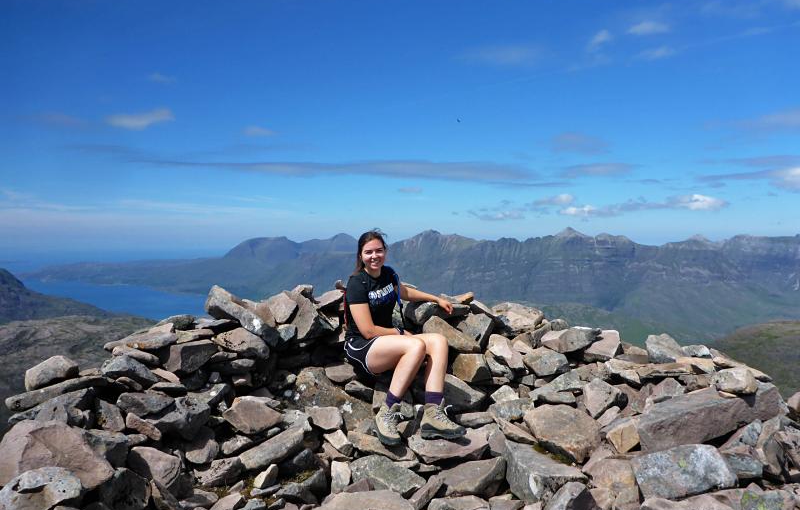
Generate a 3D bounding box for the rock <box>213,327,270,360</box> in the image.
[{"bbox_3d":[-0.892,0.498,3.650,0.290,0.080,0.150,15,31,0],"label":"rock"}]

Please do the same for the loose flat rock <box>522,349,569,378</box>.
[{"bbox_3d":[0.810,0.599,3.620,0.245,0.100,0.190,5,26,0],"label":"loose flat rock"}]

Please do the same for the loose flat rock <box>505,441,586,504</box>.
[{"bbox_3d":[0.710,1.051,3.150,0.350,0.170,0.250,9,18,13],"label":"loose flat rock"}]

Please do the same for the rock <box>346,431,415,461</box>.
[{"bbox_3d":[-0.086,0.926,3.140,0.330,0.080,0.200,7,15,5],"label":"rock"}]

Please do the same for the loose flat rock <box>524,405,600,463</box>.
[{"bbox_3d":[0.785,0.859,3.120,0.320,0.120,0.260,5,35,20],"label":"loose flat rock"}]

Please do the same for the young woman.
[{"bbox_3d":[0.065,0.390,3.530,0.670,1.060,0.780,-1,1,-40],"label":"young woman"}]

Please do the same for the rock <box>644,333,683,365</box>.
[{"bbox_3d":[1.590,0.563,3.900,0.215,0.125,0.150,4,26,-8],"label":"rock"}]

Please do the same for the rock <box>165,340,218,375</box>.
[{"bbox_3d":[-1.146,0.558,3.550,0.250,0.140,0.200,-10,6,-20],"label":"rock"}]

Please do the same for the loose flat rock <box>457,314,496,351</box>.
[{"bbox_3d":[0.445,0.448,3.800,0.195,0.190,0.100,6,-34,20],"label":"loose flat rock"}]

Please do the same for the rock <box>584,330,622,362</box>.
[{"bbox_3d":[1.240,0.552,3.950,0.210,0.100,0.185,-5,41,15],"label":"rock"}]

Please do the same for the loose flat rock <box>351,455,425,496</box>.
[{"bbox_3d":[-0.054,1.108,3.250,0.360,0.100,0.220,12,25,6],"label":"loose flat rock"}]

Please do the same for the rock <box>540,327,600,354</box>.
[{"bbox_3d":[1.049,0.527,4.000,0.345,0.110,0.180,-2,15,0],"label":"rock"}]

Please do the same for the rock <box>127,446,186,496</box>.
[{"bbox_3d":[-1.052,0.928,2.800,0.210,0.110,0.190,23,29,14],"label":"rock"}]

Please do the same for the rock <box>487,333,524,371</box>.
[{"bbox_3d":[0.597,0.553,3.680,0.190,0.110,0.180,16,25,-10],"label":"rock"}]

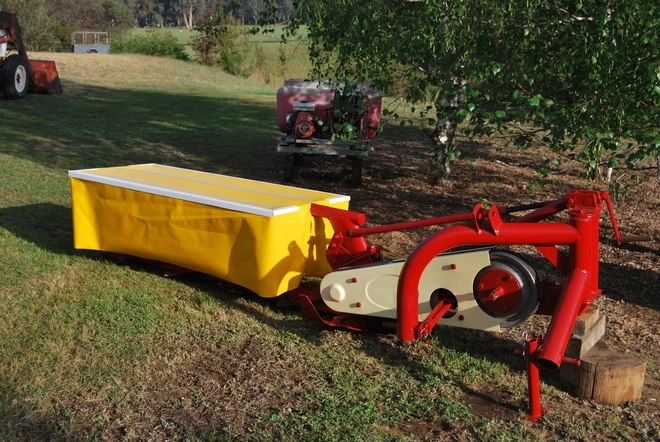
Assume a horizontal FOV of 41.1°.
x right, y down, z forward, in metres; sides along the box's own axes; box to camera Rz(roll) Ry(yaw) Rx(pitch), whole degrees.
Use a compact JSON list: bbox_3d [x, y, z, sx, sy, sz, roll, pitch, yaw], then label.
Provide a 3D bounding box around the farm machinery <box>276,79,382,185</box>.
[{"bbox_3d":[-0.006,-0.995,9.800,1.120,1.100,1.750,3,11,5],"label":"farm machinery"}]

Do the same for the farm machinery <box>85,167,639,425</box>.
[{"bbox_3d":[-0.179,0.068,5.218,3.757,0.970,1.172,10,13,35],"label":"farm machinery"}]

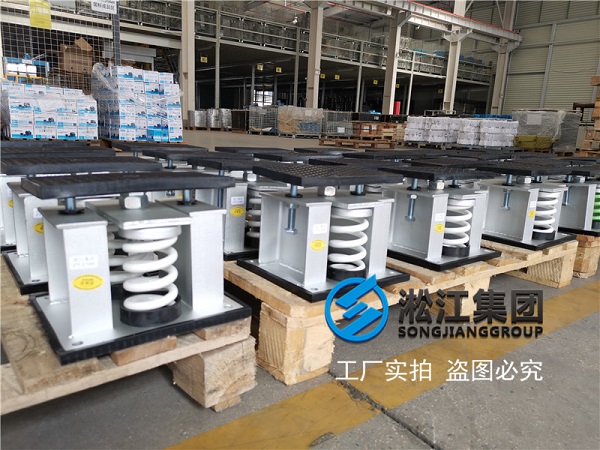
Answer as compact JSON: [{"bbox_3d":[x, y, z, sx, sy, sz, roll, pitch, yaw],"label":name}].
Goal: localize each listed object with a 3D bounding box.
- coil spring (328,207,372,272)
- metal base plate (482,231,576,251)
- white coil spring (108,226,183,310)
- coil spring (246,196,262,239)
[{"bbox_3d":[0.096,0.028,0.924,0.076,0.108,0.076,3,11,-1],"label":"coil spring"},{"bbox_3d":[0.684,0.031,1.480,0.268,0.013,0.250,-6,15,-39],"label":"metal base plate"},{"bbox_3d":[-0.218,0.062,0.685,0.078,0.106,0.078,-7,14,-37],"label":"white coil spring"},{"bbox_3d":[-0.084,-0.024,1.133,0.075,0.104,0.075,-6,14,-38],"label":"coil spring"}]

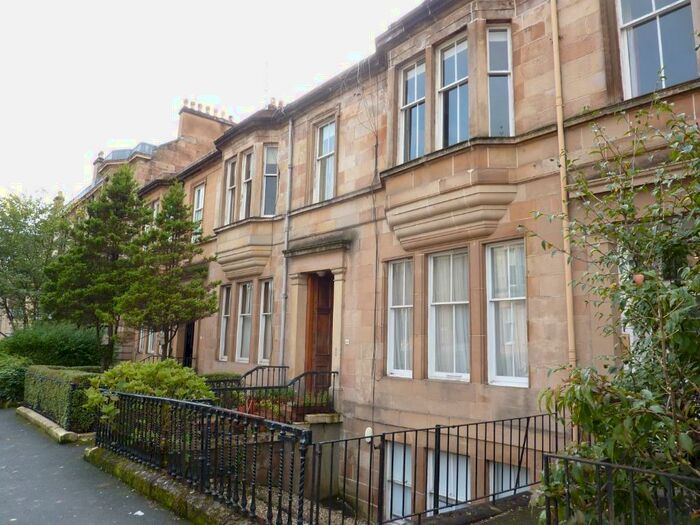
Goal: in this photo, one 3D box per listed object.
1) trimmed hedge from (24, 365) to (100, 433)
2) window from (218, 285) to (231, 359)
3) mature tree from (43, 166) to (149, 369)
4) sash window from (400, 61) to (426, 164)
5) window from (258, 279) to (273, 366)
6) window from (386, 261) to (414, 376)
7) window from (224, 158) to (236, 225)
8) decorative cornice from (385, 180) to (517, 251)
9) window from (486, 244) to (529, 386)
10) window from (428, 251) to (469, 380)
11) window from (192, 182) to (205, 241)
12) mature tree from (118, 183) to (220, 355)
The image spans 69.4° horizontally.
[{"bbox_3d":[-6.955,3.204,12.214,0.850,0.920,5.600,8,-12,-39],"label":"trimmed hedge"},{"bbox_3d":[-3.768,1.881,15.665,0.200,2.330,0.800,8,-12,-39],"label":"window"},{"bbox_3d":[-6.723,0.585,13.552,2.442,6.579,2.442,8,-12,-39],"label":"mature tree"},{"bbox_3d":[1.230,-2.897,9.760,0.120,2.075,0.772,9,-12,-40],"label":"sash window"},{"bbox_3d":[-2.243,1.636,13.840,0.200,2.330,0.780,8,-12,-39],"label":"window"},{"bbox_3d":[1.038,1.086,9.916,0.200,2.310,0.830,8,-12,-39],"label":"window"},{"bbox_3d":[-3.593,-2.167,15.501,0.200,2.120,0.830,8,-12,-39],"label":"window"},{"bbox_3d":[1.516,-0.732,9.136,0.450,0.810,3.170,8,-12,-39],"label":"decorative cornice"},{"bbox_3d":[2.541,0.820,8.122,0.200,2.320,0.840,8,-12,-39],"label":"window"},{"bbox_3d":[1.792,0.934,9.027,0.120,2.308,0.962,9,-12,-40],"label":"window"},{"bbox_3d":[-5.388,-1.738,18.292,0.200,2.130,0.930,8,-12,-39],"label":"window"},{"bbox_3d":[-4.804,0.800,13.469,2.466,6.087,2.466,8,-12,-39],"label":"mature tree"}]

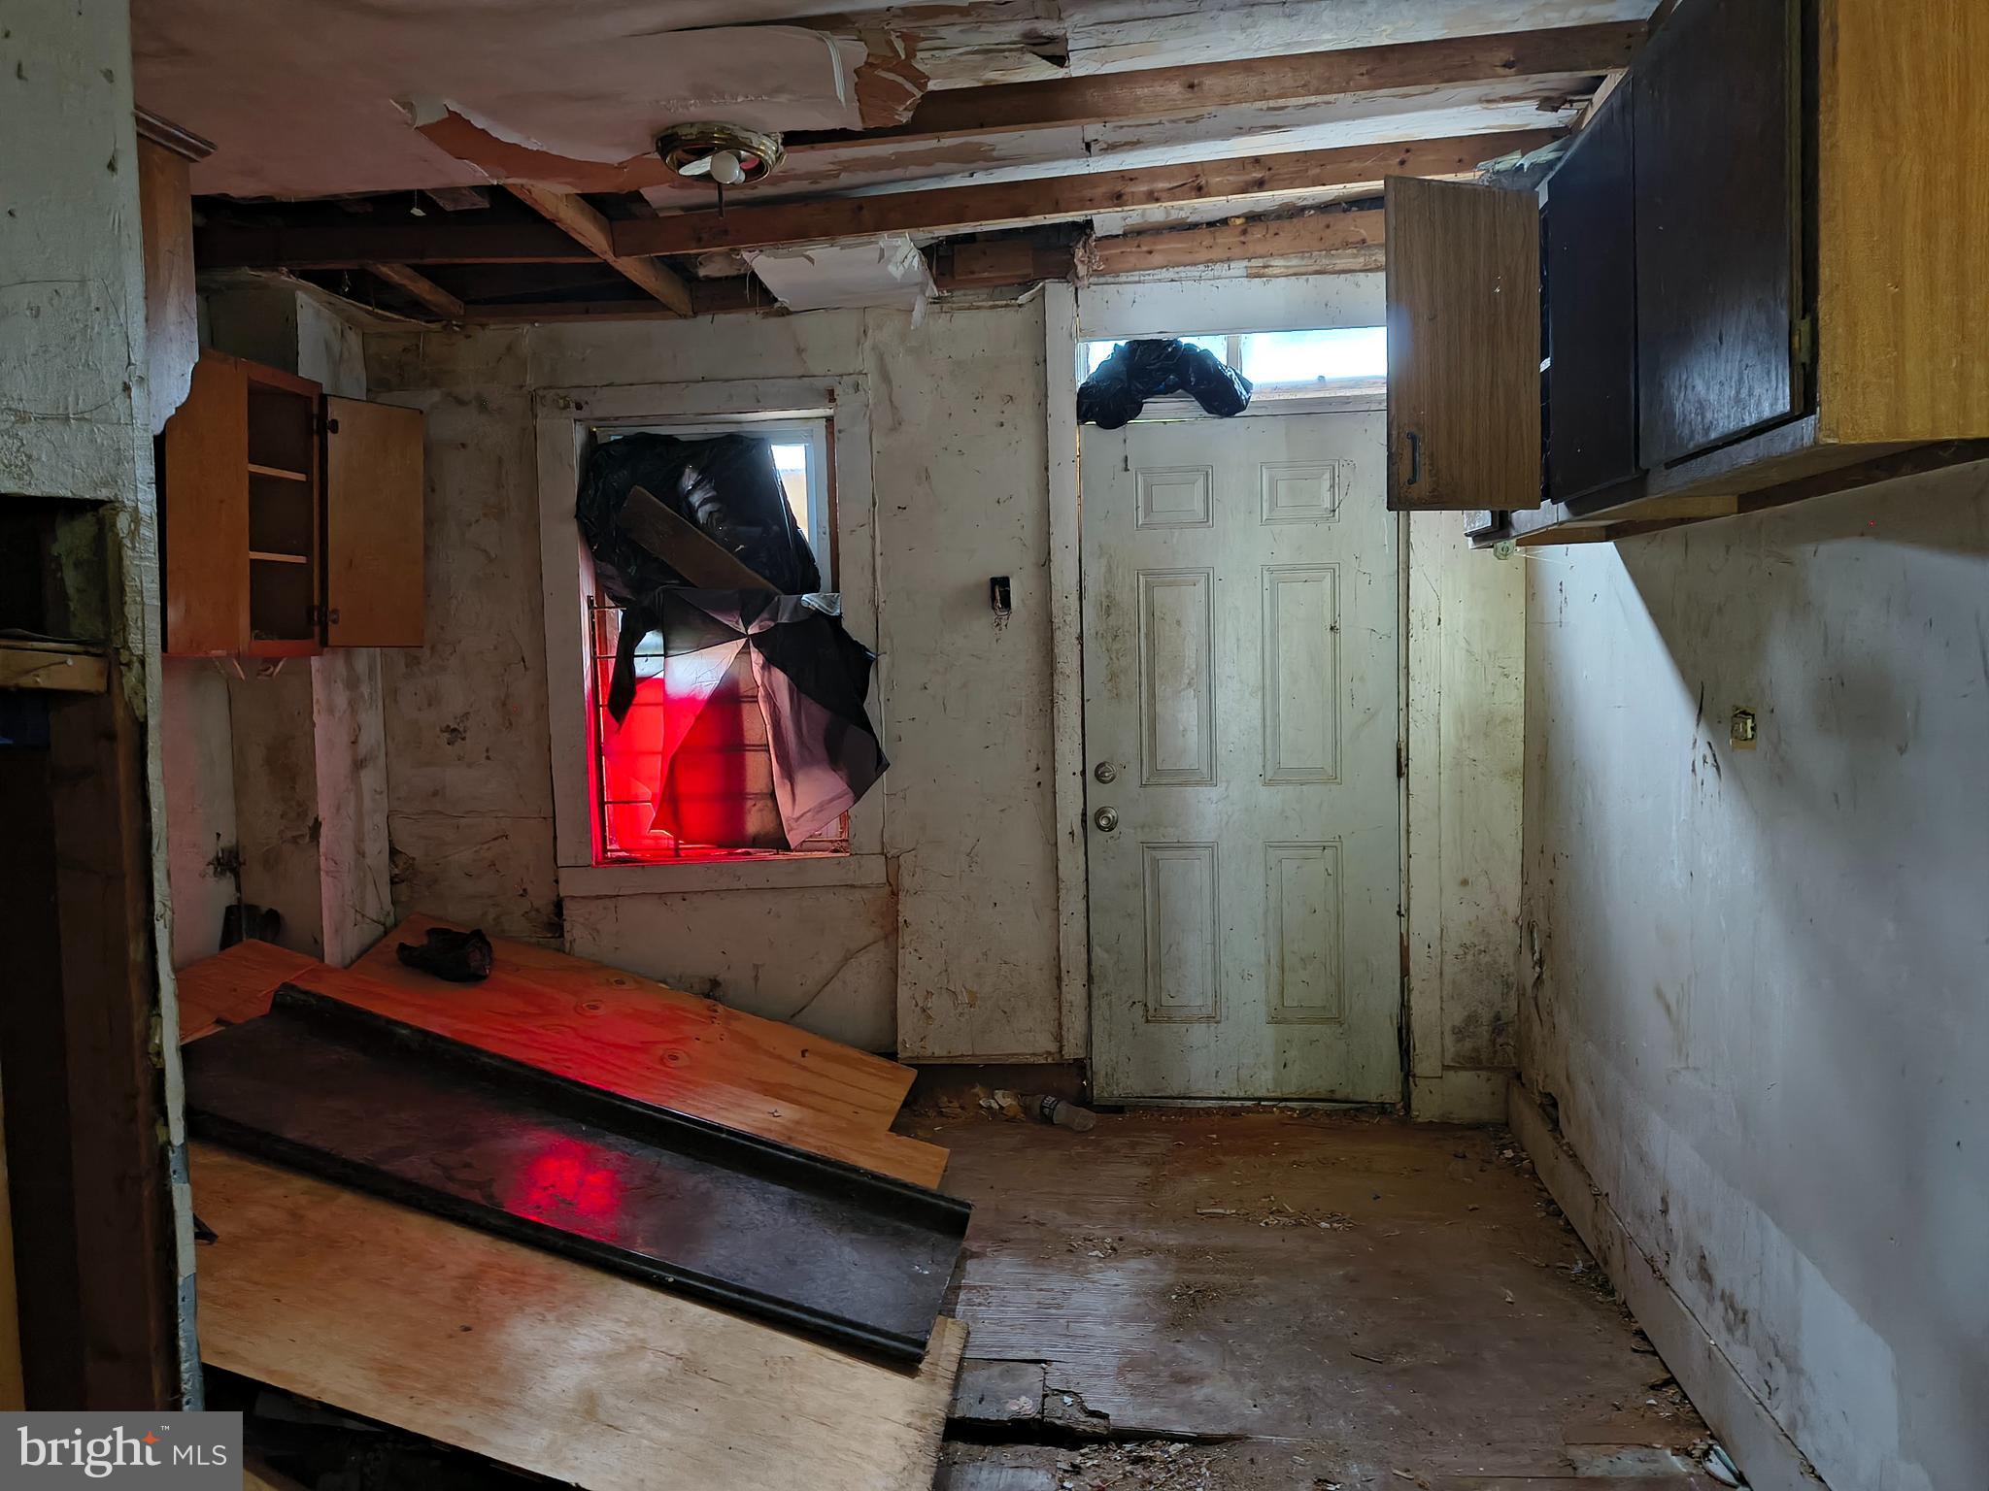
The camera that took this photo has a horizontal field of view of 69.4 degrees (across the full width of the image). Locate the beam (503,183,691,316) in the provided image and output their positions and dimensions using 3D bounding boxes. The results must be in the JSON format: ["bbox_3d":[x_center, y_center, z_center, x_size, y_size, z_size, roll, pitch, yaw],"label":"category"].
[{"bbox_3d":[-0.996,-1.305,3.724,0.042,0.092,1.240,-1,3,7],"label":"beam"}]

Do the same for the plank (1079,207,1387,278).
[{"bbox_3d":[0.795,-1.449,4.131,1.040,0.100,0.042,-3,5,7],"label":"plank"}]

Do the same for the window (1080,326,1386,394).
[{"bbox_3d":[0.708,-1.111,4.193,0.910,0.205,0.050,-1,5,7],"label":"window"}]

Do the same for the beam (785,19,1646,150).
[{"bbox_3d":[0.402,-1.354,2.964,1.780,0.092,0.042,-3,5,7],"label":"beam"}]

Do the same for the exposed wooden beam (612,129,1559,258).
[{"bbox_3d":[0.197,-1.378,3.603,2.380,0.092,0.042,-3,5,7],"label":"exposed wooden beam"}]

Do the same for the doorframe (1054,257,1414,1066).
[{"bbox_3d":[0.693,-0.144,4.252,1.030,2.450,0.120,-1,5,7],"label":"doorframe"}]

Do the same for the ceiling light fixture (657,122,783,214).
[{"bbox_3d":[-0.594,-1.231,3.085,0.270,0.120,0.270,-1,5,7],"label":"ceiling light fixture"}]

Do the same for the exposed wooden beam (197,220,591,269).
[{"bbox_3d":[-1.589,-1.328,3.823,1.140,0.095,0.042,1,5,7],"label":"exposed wooden beam"}]

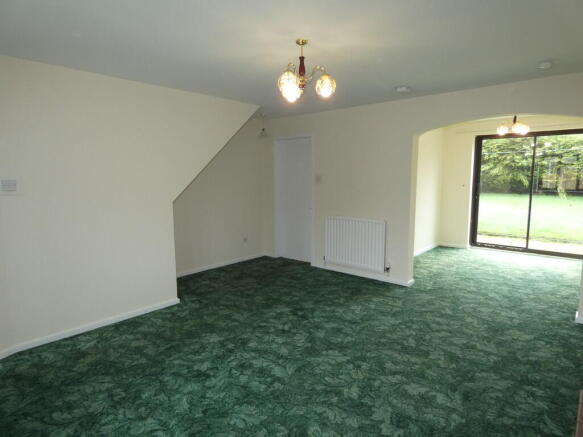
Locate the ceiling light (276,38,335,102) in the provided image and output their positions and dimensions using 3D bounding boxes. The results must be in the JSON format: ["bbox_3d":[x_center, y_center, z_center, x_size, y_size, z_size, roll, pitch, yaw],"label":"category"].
[{"bbox_3d":[0.108,-1.028,2.358,0.420,0.400,0.420,0,7,0],"label":"ceiling light"}]

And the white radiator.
[{"bbox_3d":[0.899,0.347,4.782,0.970,0.700,0.080,6,10,42],"label":"white radiator"}]

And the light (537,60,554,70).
[{"bbox_3d":[2.141,-1.287,2.838,0.148,0.036,0.148,0,7,0],"label":"light"}]

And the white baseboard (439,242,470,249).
[{"bbox_3d":[3.248,0.548,6.715,0.550,0.070,0.024,6,10,42],"label":"white baseboard"}]

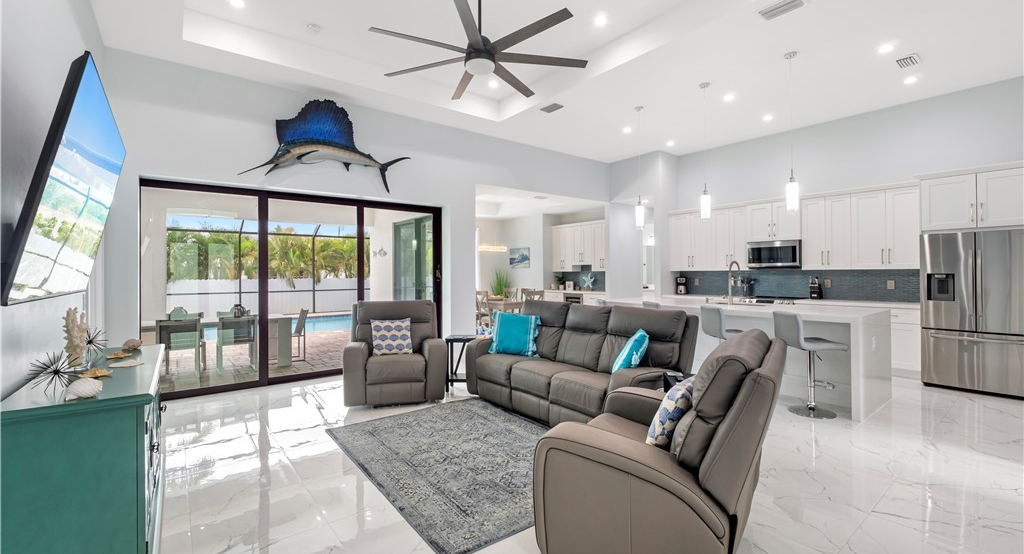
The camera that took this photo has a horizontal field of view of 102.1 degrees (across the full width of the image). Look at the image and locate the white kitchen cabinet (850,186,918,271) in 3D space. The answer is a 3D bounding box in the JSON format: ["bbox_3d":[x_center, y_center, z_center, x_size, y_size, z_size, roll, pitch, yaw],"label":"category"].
[{"bbox_3d":[5.090,-0.628,5.587,0.345,1.055,0.745,-1,1,-38],"label":"white kitchen cabinet"}]

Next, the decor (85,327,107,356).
[{"bbox_3d":[-2.359,0.384,2.300,0.160,0.145,0.160,-1,1,-37],"label":"decor"}]

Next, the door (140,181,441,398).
[{"bbox_3d":[-2.537,0.131,5.465,3.500,2.390,0.120,-1,1,-37],"label":"door"}]

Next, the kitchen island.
[{"bbox_3d":[2.701,0.819,5.138,1.140,0.938,2.820,-1,1,-38],"label":"kitchen island"}]

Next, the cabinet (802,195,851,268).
[{"bbox_3d":[4.682,-0.631,6.110,0.345,1.055,0.600,-1,1,-38],"label":"cabinet"}]

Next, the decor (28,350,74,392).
[{"bbox_3d":[-1.859,0.389,1.675,0.165,0.150,0.165,-1,1,-37],"label":"decor"}]

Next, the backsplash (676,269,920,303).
[{"bbox_3d":[4.392,0.121,6.771,0.020,0.456,3.440,-1,1,-38],"label":"backsplash"}]

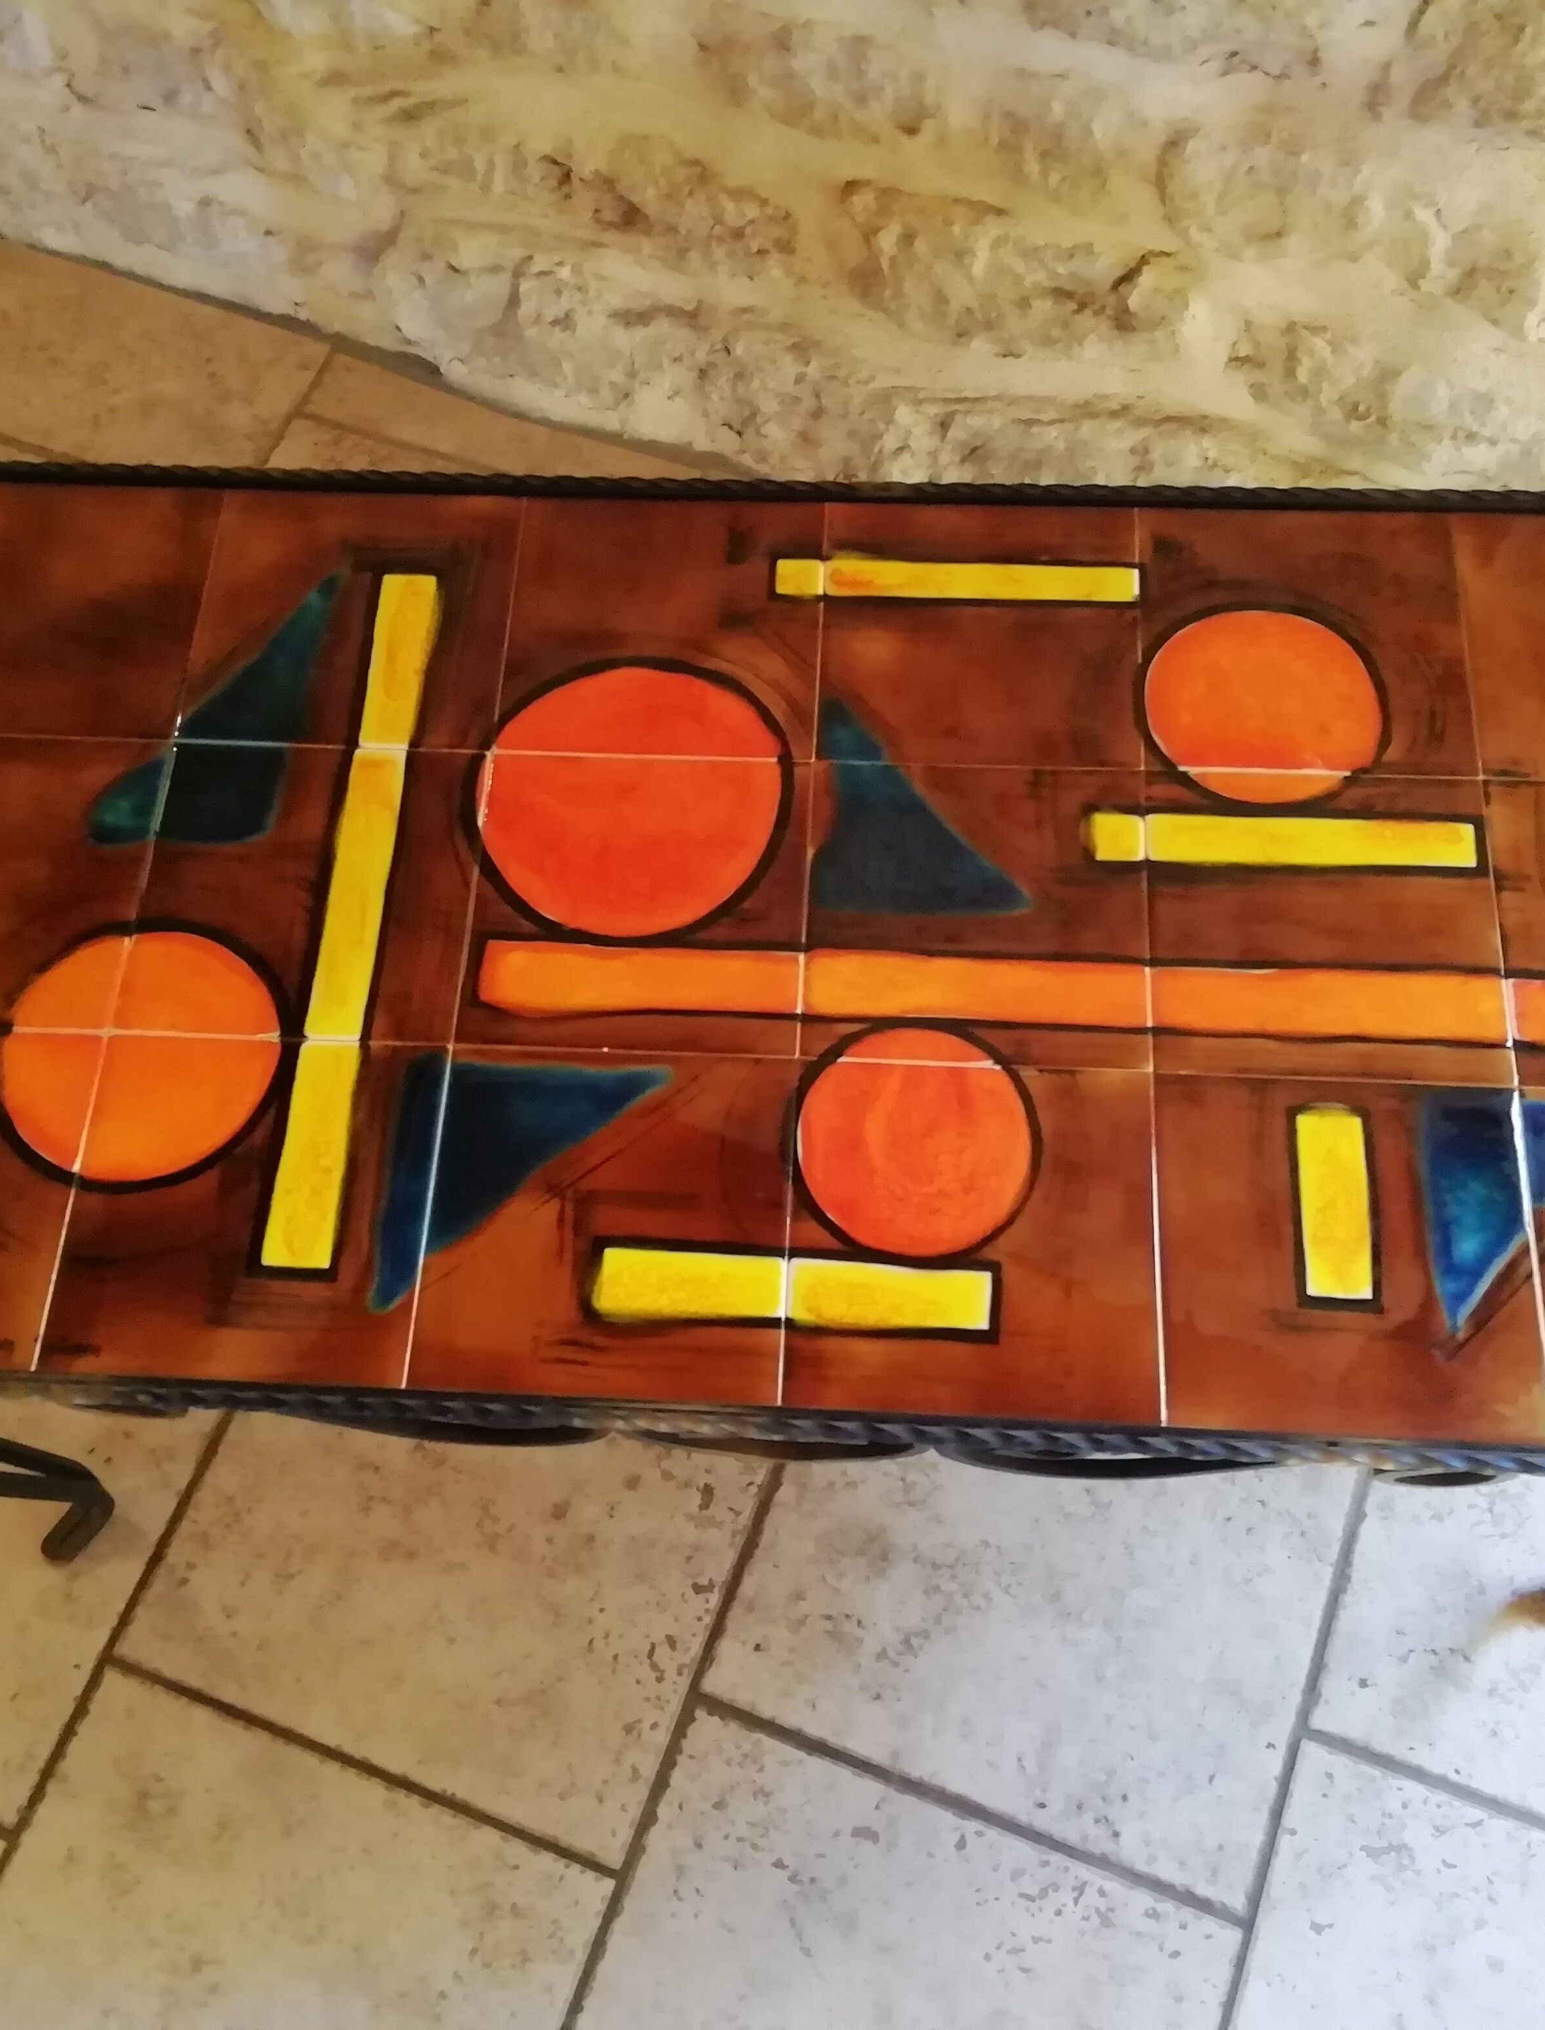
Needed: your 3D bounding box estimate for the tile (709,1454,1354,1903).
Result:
[{"bbox_3d":[0.174,0.315,1.247,0.332,0.010,0.334,19,66,11],"label":"tile"}]

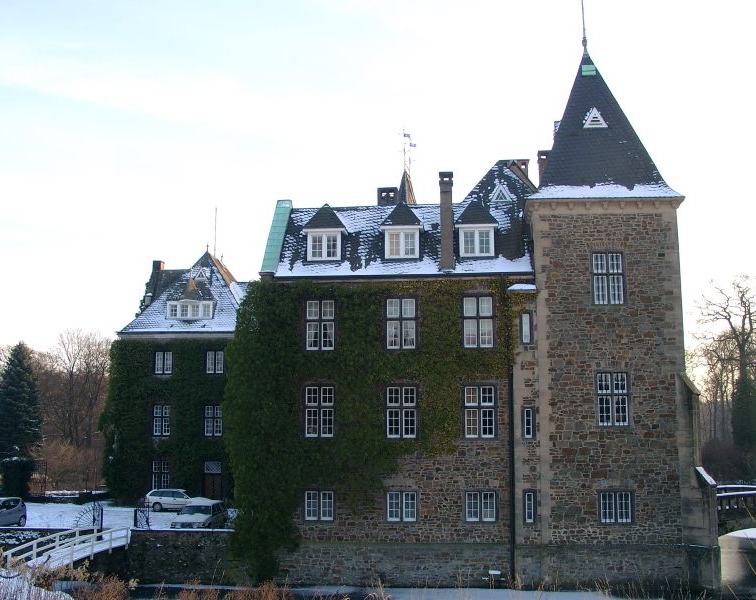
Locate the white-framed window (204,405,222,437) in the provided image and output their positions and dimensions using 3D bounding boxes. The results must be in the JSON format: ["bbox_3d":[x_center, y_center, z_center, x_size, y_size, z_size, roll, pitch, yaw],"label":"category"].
[{"bbox_3d":[-11.044,8.163,53.024,1.202,2.065,0.150,-1,-8,5],"label":"white-framed window"}]

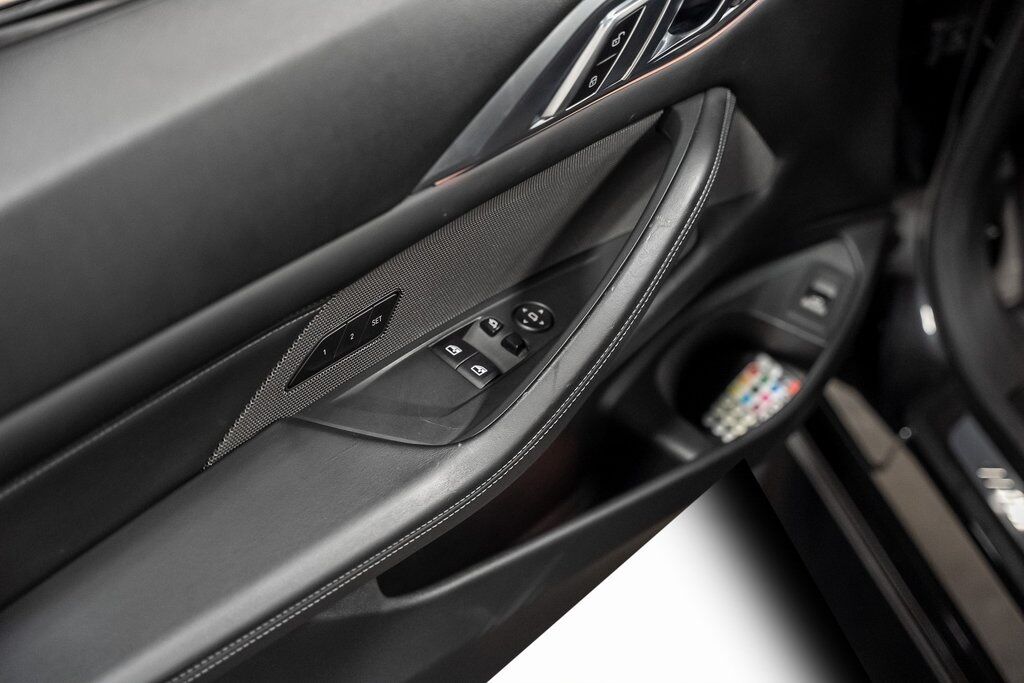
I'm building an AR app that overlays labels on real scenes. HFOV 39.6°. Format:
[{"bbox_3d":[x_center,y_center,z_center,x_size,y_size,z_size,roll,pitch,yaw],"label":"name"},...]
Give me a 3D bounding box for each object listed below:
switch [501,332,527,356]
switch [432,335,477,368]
[{"bbox_3d":[0.002,0.002,0.942,0.013,0.007,0.013,39,51,23],"label":"switch"},{"bbox_3d":[-0.037,0.006,0.931,0.022,0.008,0.024,39,51,23],"label":"switch"}]

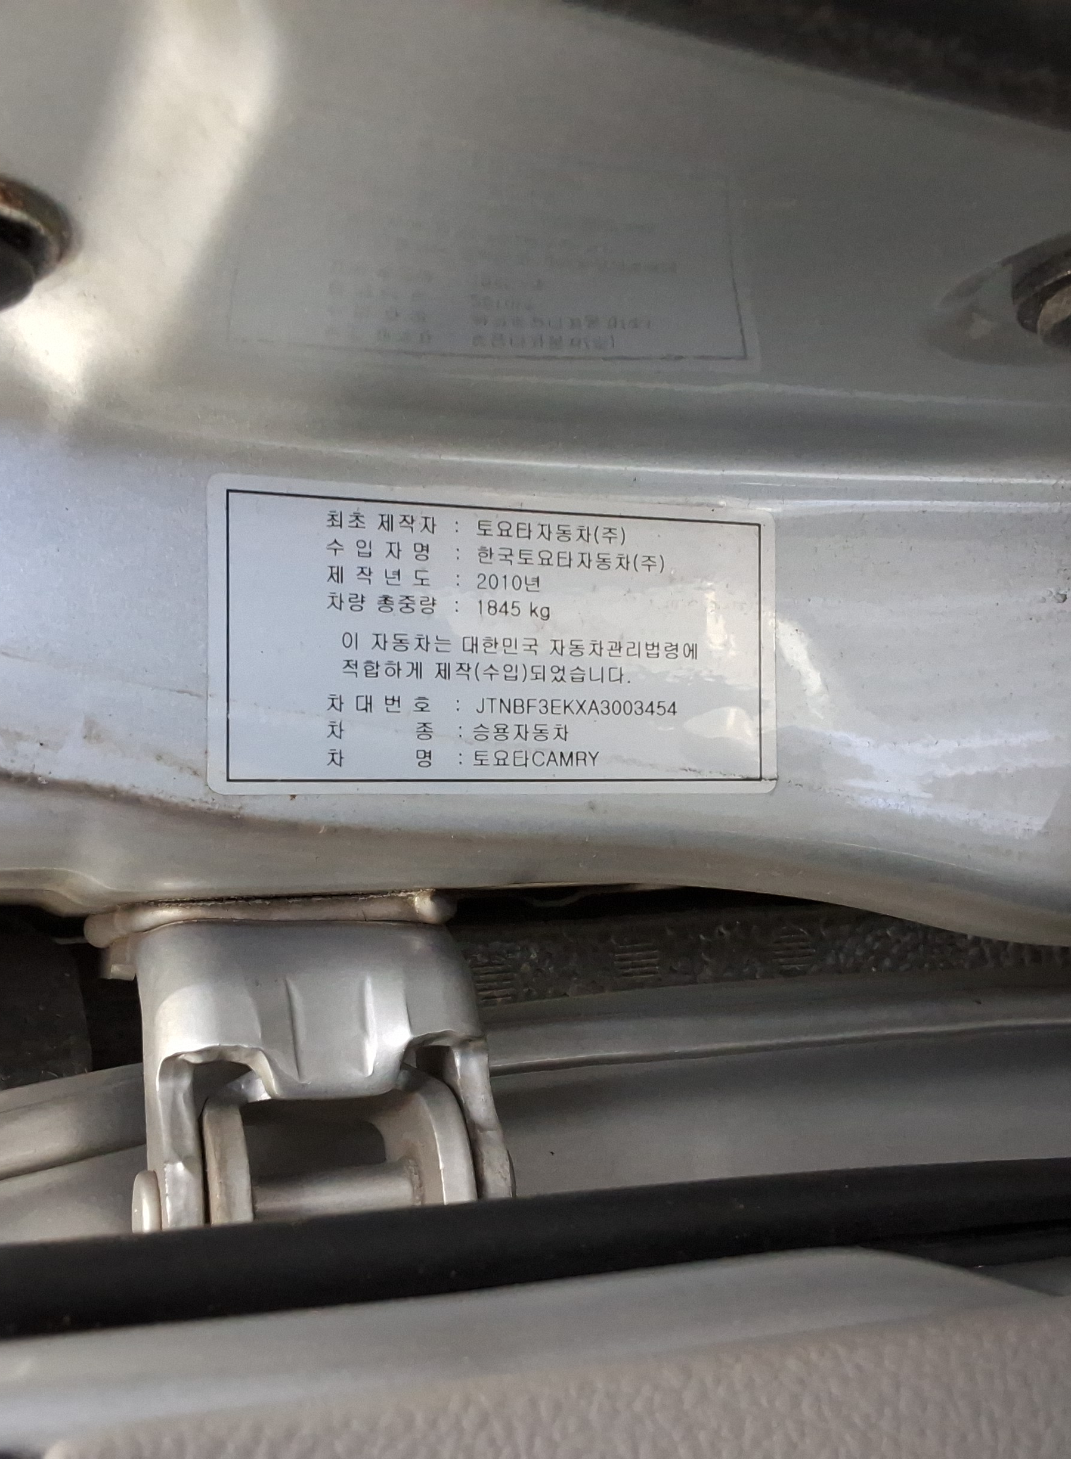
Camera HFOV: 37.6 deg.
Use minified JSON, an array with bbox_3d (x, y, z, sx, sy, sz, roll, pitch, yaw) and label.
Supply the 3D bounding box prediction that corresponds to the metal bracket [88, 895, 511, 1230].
[{"bbox_3d":[-0.038,0.053,0.252,0.038,0.062,0.052,175,95,-69],"label":"metal bracket"}]

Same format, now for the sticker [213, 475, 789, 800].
[{"bbox_3d":[-0.004,-0.013,0.249,0.001,0.095,0.048,175,95,-69],"label":"sticker"}]

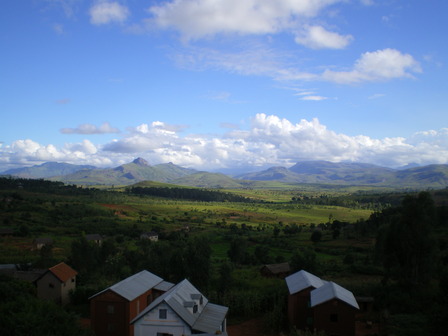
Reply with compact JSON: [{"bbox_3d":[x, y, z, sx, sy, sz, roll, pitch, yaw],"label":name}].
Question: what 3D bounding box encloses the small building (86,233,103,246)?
[{"bbox_3d":[-50.833,27.904,193.000,5.900,5.000,4.300,0,-1,-19],"label":"small building"}]

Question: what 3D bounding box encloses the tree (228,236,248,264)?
[{"bbox_3d":[3.979,22.644,135.000,5.400,7.500,5.200,0,-1,0],"label":"tree"}]

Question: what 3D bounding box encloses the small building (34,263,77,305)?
[{"bbox_3d":[-30.069,20.675,88.800,5.250,6.100,7.500,0,-1,2],"label":"small building"}]

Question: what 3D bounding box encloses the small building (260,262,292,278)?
[{"bbox_3d":[11.826,23.342,113.000,5.700,3.200,4.200,1,-1,-34],"label":"small building"}]

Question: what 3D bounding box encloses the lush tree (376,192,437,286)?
[{"bbox_3d":[35.242,13.794,95.000,11.300,17.800,10.500,0,-1,0],"label":"lush tree"}]

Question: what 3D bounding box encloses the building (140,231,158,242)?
[{"bbox_3d":[-31.052,28.409,205.000,6.000,4.600,4.600,1,-2,-37],"label":"building"}]

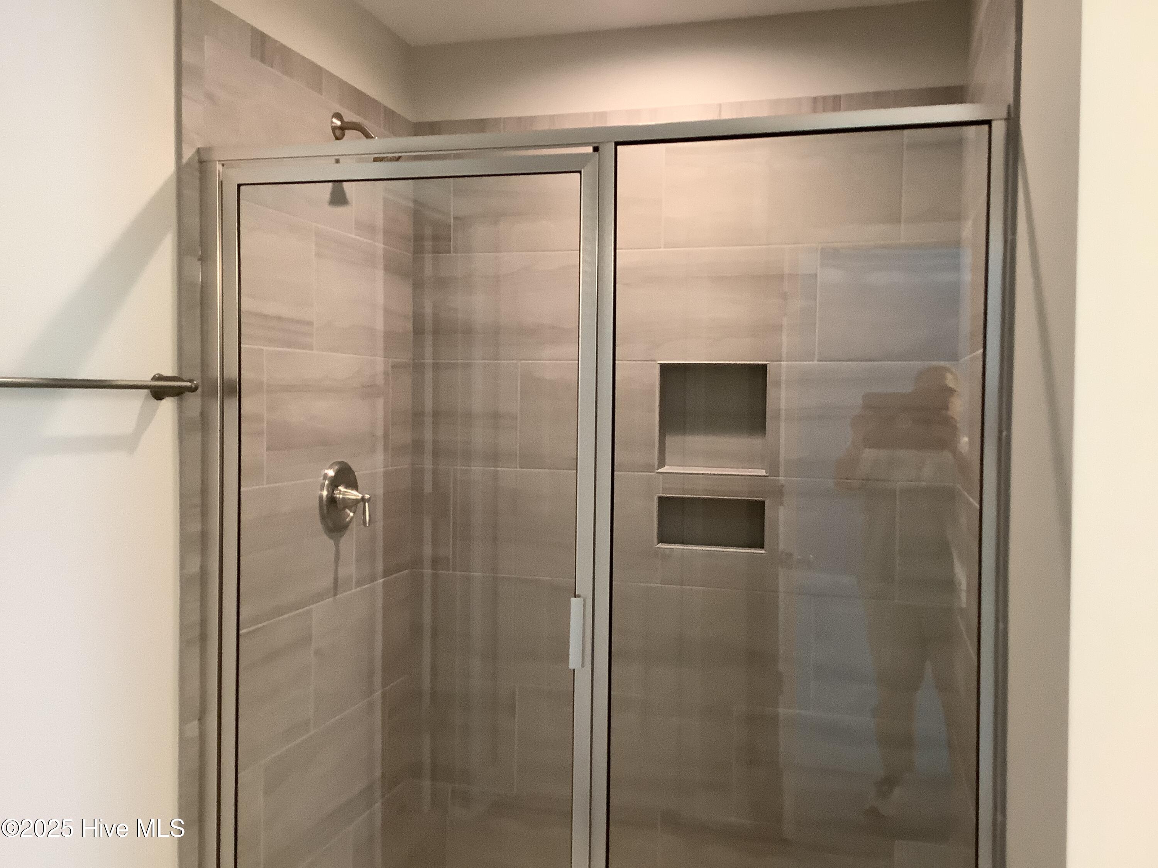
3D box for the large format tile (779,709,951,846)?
[{"bbox_3d":[0.713,0.885,2.690,0.472,0.303,0.010,1,2,16],"label":"large format tile"}]

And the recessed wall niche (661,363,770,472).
[{"bbox_3d":[0.369,-0.042,2.808,0.298,0.300,0.095,1,2,16],"label":"recessed wall niche"}]

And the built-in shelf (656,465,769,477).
[{"bbox_3d":[0.367,0.101,2.813,0.299,0.016,0.095,1,2,16],"label":"built-in shelf"}]

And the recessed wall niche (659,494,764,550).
[{"bbox_3d":[0.365,0.239,2.817,0.297,0.143,0.095,1,2,16],"label":"recessed wall niche"}]

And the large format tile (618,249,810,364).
[{"bbox_3d":[0.324,-0.347,2.768,0.611,0.303,0.010,1,2,16],"label":"large format tile"}]

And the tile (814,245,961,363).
[{"bbox_3d":[0.786,-0.338,2.635,0.344,0.303,0.010,1,2,16],"label":"tile"}]

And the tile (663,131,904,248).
[{"bbox_3d":[0.527,-0.649,2.701,0.611,0.303,0.010,1,2,16],"label":"tile"}]

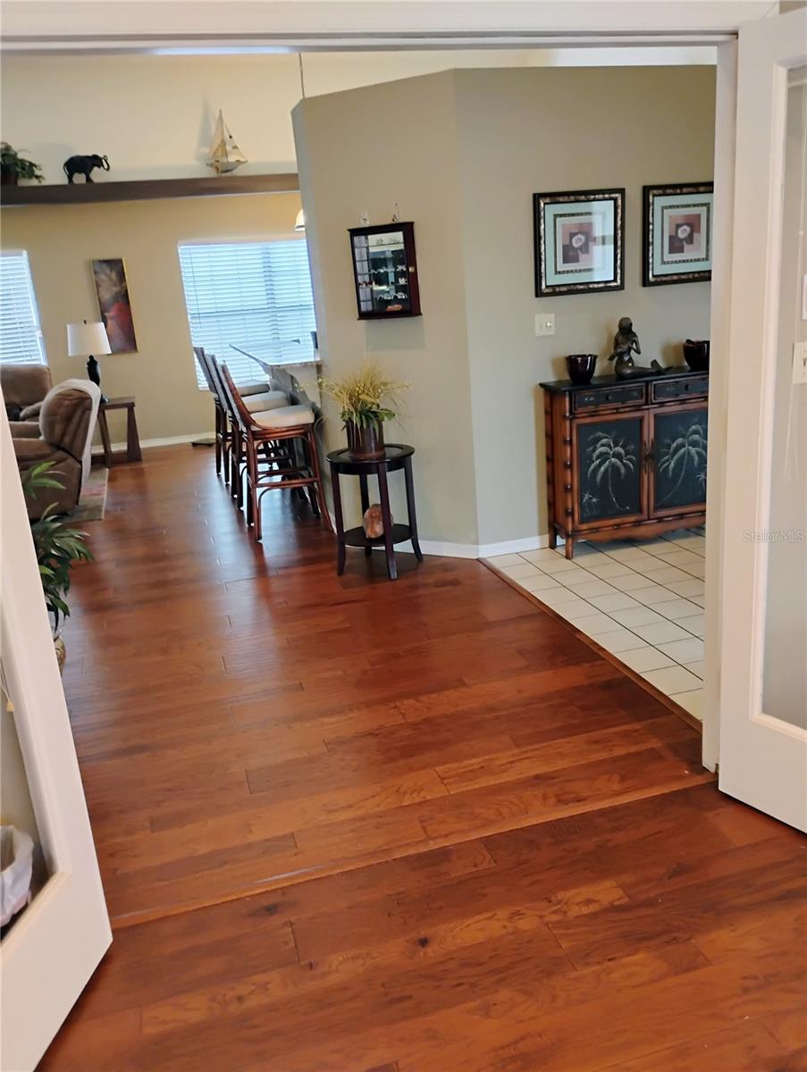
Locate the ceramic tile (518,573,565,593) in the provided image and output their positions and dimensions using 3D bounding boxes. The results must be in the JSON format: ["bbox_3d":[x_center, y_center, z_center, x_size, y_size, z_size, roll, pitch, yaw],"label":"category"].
[{"bbox_3d":[0.680,0.239,4.396,0.193,0.010,0.202,-9,17,-13],"label":"ceramic tile"}]

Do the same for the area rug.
[{"bbox_3d":[-3.449,-0.265,7.215,1.900,0.012,2.250,-9,17,-14],"label":"area rug"}]

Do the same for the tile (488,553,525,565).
[{"bbox_3d":[0.584,0.141,4.810,0.177,0.010,0.204,-8,16,-14],"label":"tile"}]

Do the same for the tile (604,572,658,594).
[{"bbox_3d":[1.125,0.230,4.300,0.201,0.010,0.202,-9,17,-13],"label":"tile"}]

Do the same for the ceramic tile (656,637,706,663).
[{"bbox_3d":[1.175,0.478,3.584,0.205,0.010,0.205,-9,17,-14],"label":"ceramic tile"}]

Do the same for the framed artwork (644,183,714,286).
[{"bbox_3d":[1.541,-1.652,4.745,0.513,0.512,0.030,-9,17,-14],"label":"framed artwork"}]

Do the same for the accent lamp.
[{"bbox_3d":[-3.137,-1.750,8.762,0.410,0.835,0.410,-8,16,-14],"label":"accent lamp"}]

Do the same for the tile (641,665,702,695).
[{"bbox_3d":[1.022,0.546,3.268,0.177,0.010,0.200,-8,16,-14],"label":"tile"}]

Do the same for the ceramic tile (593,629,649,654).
[{"bbox_3d":[0.912,0.445,3.653,0.177,0.010,0.203,-8,16,-14],"label":"ceramic tile"}]

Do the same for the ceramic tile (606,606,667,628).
[{"bbox_3d":[1.061,0.373,3.962,0.205,0.010,0.205,-9,17,-14],"label":"ceramic tile"}]

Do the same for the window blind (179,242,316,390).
[{"bbox_3d":[-1.485,-2.494,9.707,1.780,1.540,0.060,-8,16,-14],"label":"window blind"}]

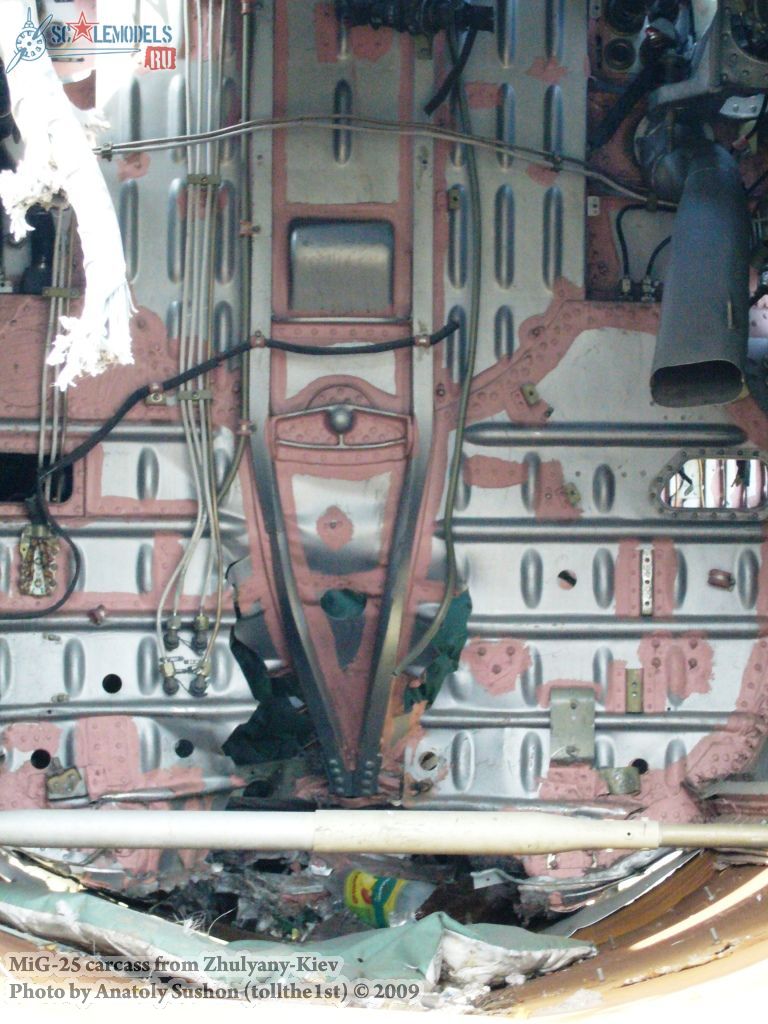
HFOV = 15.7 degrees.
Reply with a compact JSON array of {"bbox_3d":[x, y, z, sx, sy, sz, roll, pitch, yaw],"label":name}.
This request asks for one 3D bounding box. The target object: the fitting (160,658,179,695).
[{"bbox_3d":[-0.276,0.211,3.575,0.023,0.046,0.032,0,3,0],"label":"fitting"}]

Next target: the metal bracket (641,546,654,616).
[{"bbox_3d":[0.340,0.090,3.585,0.017,0.090,0.014,0,3,0],"label":"metal bracket"}]

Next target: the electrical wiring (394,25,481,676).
[{"bbox_3d":[0.068,-0.207,3.540,0.110,0.828,0.100,0,3,0],"label":"electrical wiring"}]

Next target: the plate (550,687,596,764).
[{"bbox_3d":[0.243,0.274,3.575,0.059,0.098,0.035,0,3,0],"label":"plate"}]

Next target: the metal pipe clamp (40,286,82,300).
[{"bbox_3d":[-0.413,-0.281,3.570,0.050,0.018,0.014,0,3,0],"label":"metal pipe clamp"}]

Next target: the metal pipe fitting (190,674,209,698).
[{"bbox_3d":[-0.237,0.223,3.575,0.023,0.028,0.030,0,3,0],"label":"metal pipe fitting"}]

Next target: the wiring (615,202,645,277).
[{"bbox_3d":[0.321,-0.355,3.640,0.039,0.100,0.030,0,3,0],"label":"wiring"}]

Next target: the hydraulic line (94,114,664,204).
[{"bbox_3d":[-0.006,-0.449,3.540,0.726,0.115,0.100,0,3,0],"label":"hydraulic line"}]

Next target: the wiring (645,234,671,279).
[{"bbox_3d":[0.358,-0.335,3.640,0.034,0.058,0.030,0,3,0],"label":"wiring"}]

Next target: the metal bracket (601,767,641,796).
[{"bbox_3d":[0.305,0.345,3.575,0.050,0.036,0.032,0,3,0],"label":"metal bracket"}]

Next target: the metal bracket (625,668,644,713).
[{"bbox_3d":[0.324,0.231,3.590,0.024,0.057,0.014,0,3,0],"label":"metal bracket"}]

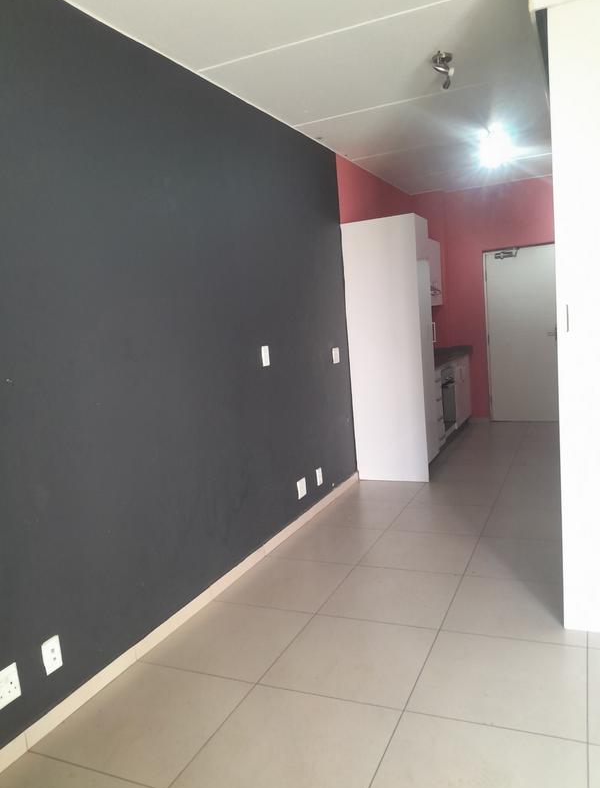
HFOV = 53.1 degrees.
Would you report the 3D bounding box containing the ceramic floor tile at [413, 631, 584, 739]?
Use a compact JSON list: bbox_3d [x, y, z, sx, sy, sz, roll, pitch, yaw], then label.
[{"bbox_3d":[0.770,1.099,2.297,0.590,0.010,0.590,-2,7,25],"label":"ceramic floor tile"}]

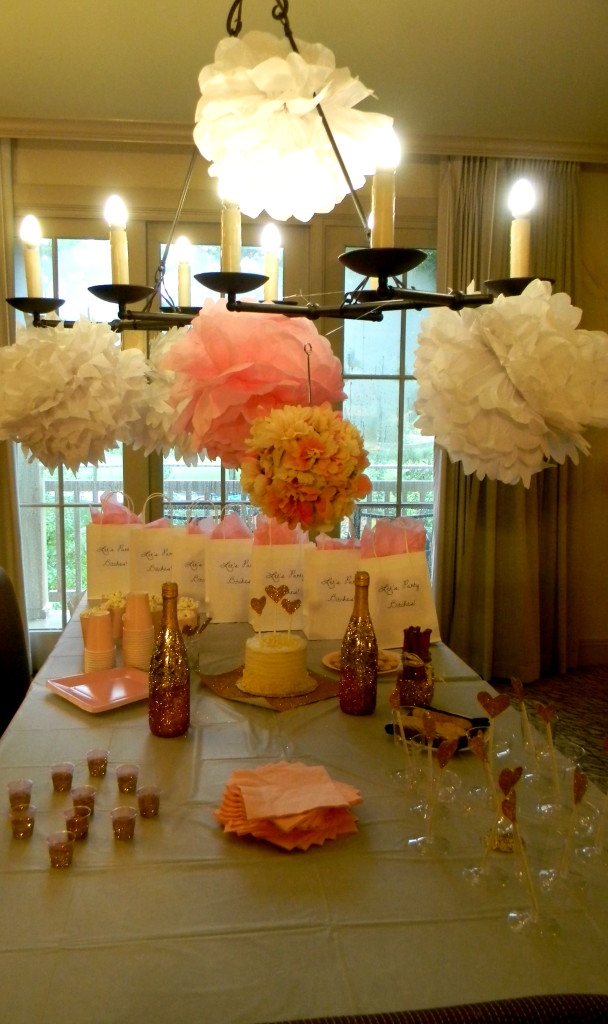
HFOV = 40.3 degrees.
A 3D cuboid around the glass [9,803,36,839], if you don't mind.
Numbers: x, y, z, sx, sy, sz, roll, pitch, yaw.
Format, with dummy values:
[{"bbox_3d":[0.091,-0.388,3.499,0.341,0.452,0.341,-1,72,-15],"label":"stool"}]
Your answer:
[{"bbox_3d":[-0.445,0.486,1.305,0.042,0.050,0.042,-1,7,-7],"label":"glass"}]

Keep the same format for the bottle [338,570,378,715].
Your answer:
[{"bbox_3d":[0.123,0.287,1.816,0.085,0.312,0.085,-1,7,-7],"label":"bottle"}]

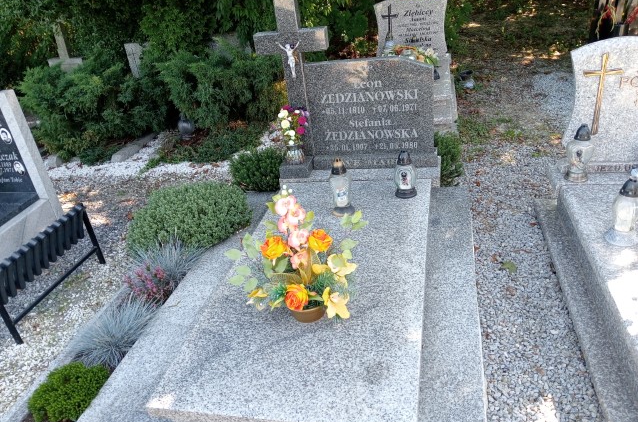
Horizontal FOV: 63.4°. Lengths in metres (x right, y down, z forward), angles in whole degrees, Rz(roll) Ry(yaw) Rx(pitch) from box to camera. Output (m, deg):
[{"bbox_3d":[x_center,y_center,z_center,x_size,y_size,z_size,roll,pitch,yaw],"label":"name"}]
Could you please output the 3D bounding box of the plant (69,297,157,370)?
[{"bbox_3d":[-0.909,0.508,2.238,0.310,0.190,0.330,0,27,14],"label":"plant"}]

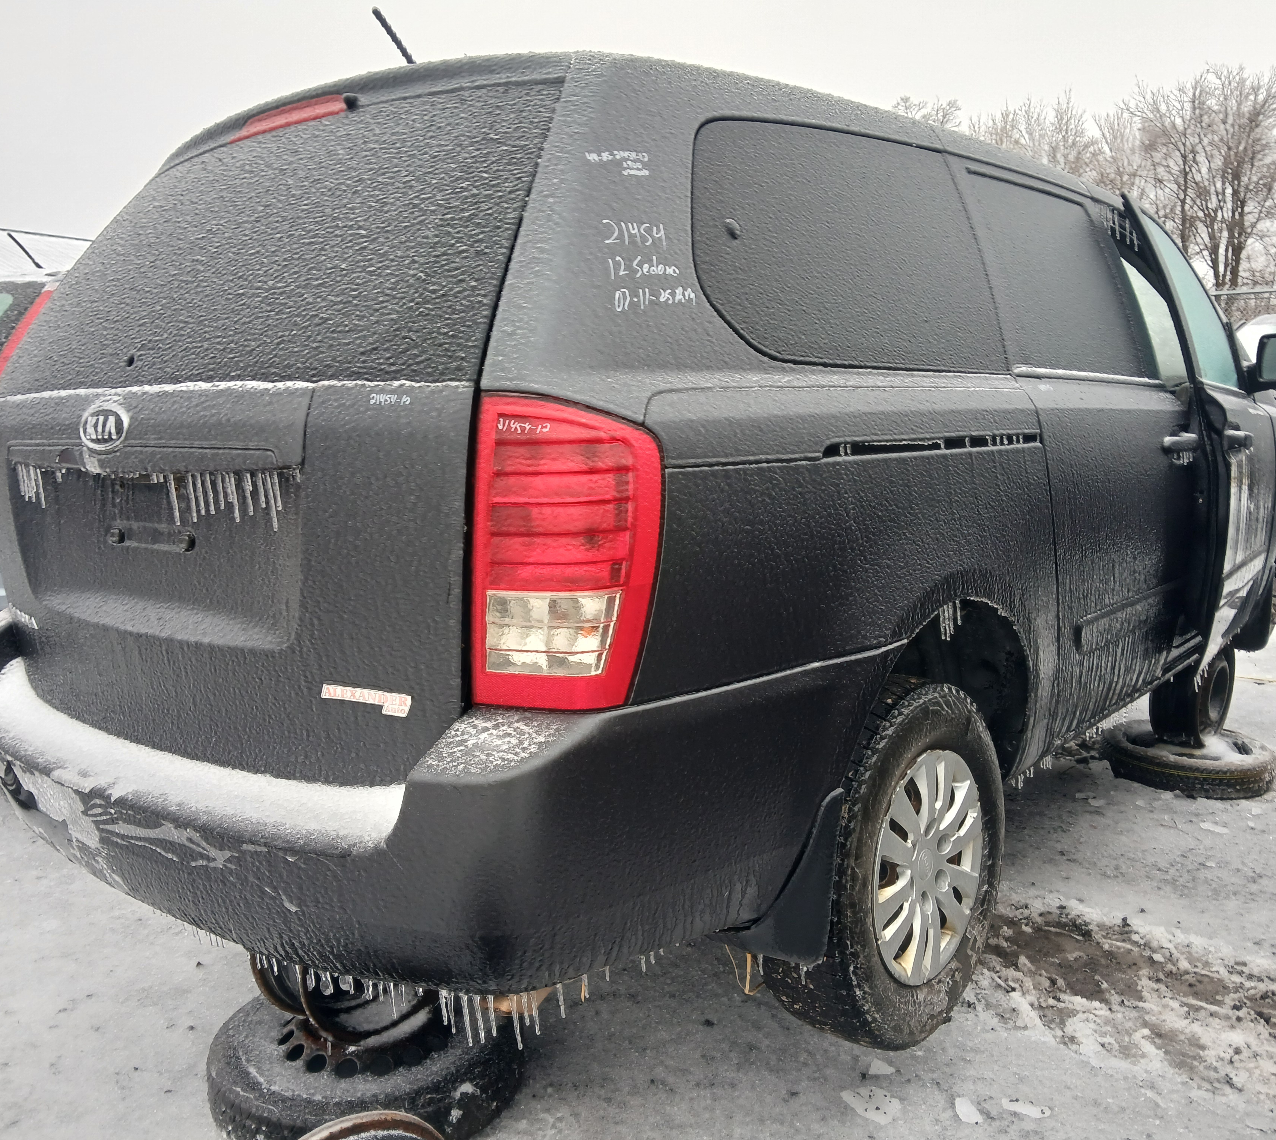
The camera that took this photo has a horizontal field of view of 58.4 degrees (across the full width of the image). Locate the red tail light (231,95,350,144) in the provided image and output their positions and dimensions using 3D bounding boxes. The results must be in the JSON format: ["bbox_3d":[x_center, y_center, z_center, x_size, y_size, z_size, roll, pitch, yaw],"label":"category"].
[{"bbox_3d":[-0.651,-0.837,2.110,0.400,0.060,0.070,3,9,41],"label":"red tail light"}]

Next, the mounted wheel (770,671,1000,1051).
[{"bbox_3d":[0.479,0.559,2.241,0.235,0.700,0.700,3,9,41],"label":"mounted wheel"}]

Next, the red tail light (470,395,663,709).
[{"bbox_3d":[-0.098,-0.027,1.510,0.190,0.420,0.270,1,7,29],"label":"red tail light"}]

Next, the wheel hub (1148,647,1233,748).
[{"bbox_3d":[1.961,0.404,4.078,0.200,0.440,0.440,4,9,41],"label":"wheel hub"}]

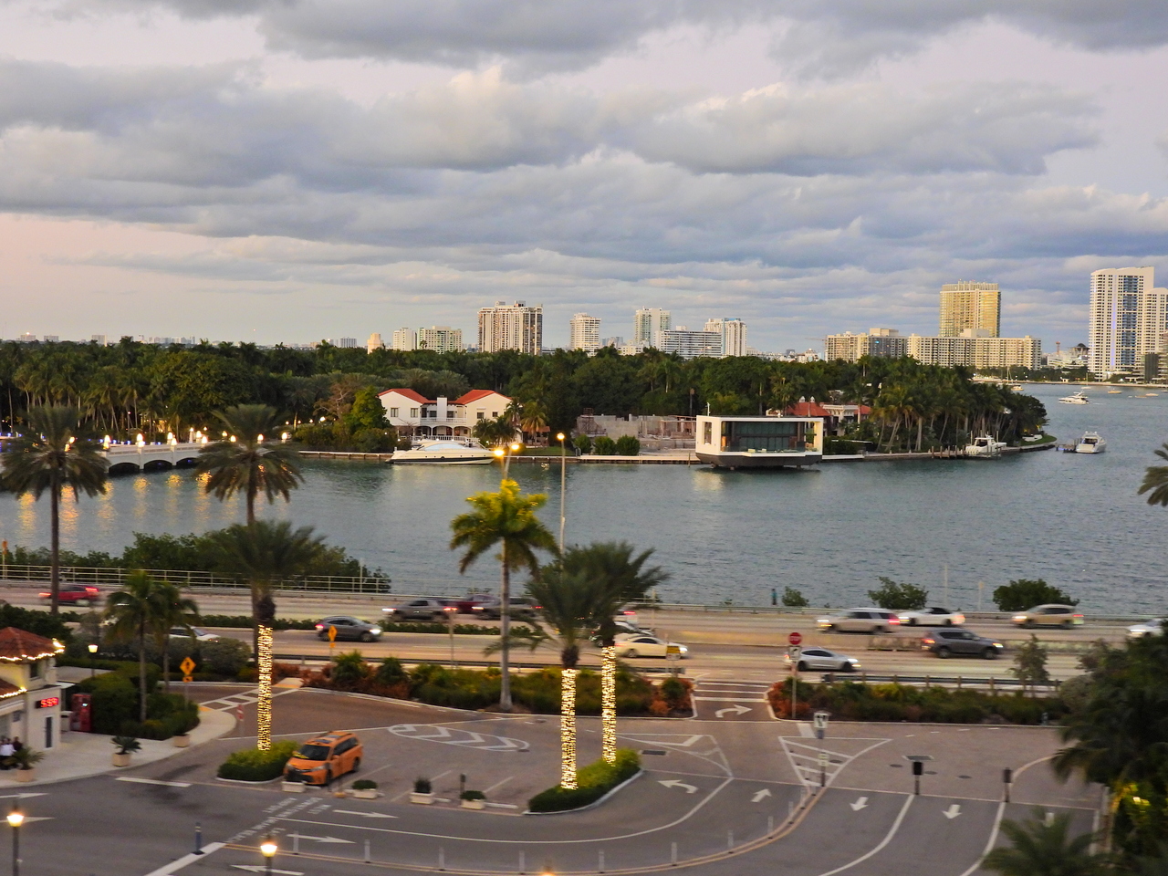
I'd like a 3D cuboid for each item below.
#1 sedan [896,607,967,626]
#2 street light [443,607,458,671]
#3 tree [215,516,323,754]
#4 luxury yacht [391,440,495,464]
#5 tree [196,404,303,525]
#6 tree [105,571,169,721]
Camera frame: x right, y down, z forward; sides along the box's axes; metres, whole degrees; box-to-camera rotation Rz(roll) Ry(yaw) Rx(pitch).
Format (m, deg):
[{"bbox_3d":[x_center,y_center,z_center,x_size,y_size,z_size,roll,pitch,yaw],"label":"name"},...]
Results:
[{"bbox_3d":[26.035,13.329,126.911,4.750,1.400,1.870,1,3,5],"label":"sedan"},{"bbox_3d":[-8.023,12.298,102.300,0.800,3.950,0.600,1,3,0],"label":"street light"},{"bbox_3d":[-15.297,10.010,81.741,5.400,12.066,5.400,1,3,0],"label":"tree"},{"bbox_3d":[-27.278,2.699,327.500,20.700,4.700,5.000,1,3,-2],"label":"luxury yacht"},{"bbox_3d":[-20.379,6.175,102.807,6.500,16.525,6.500,1,3,0],"label":"tree"},{"bbox_3d":[-23.139,10.933,87.815,3.400,7.900,3.400,1,3,0],"label":"tree"}]

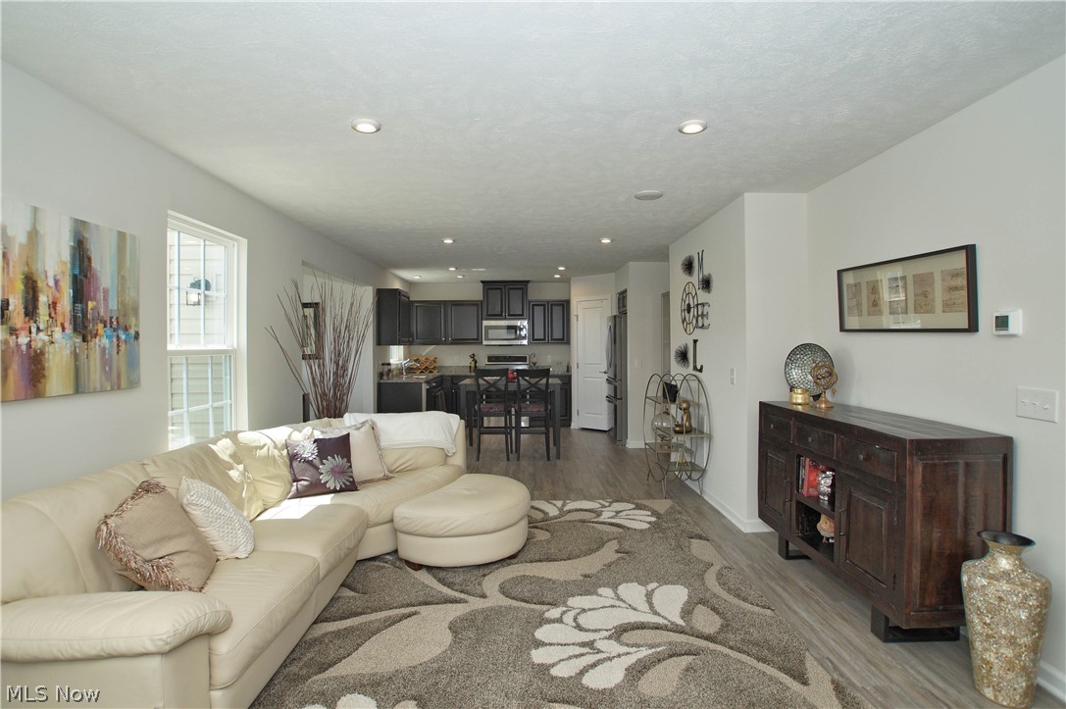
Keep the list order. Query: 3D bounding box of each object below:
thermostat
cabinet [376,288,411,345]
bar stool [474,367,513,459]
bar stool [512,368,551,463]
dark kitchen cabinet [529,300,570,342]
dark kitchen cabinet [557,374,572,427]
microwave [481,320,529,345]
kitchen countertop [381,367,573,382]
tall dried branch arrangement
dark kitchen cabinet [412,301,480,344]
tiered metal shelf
[{"bbox_3d":[1.986,-0.131,1.989,0.032,0.103,0.105,0,1,-1],"label":"thermostat"},{"bbox_3d":[-1.951,-0.506,6.665,0.305,0.760,0.600,0,1,-1],"label":"cabinet"},{"bbox_3d":[-0.464,0.706,5.731,0.435,1.075,0.480,0,1,-1],"label":"bar stool"},{"bbox_3d":[0.001,0.720,5.809,0.435,1.085,0.530,0,1,-1],"label":"bar stool"},{"bbox_3d":[0.267,-0.533,8.066,0.680,0.762,0.320,0,1,-1],"label":"dark kitchen cabinet"},{"bbox_3d":[0.283,0.750,7.983,0.630,0.876,0.600,0,1,-1],"label":"dark kitchen cabinet"},{"bbox_3d":[-0.461,-0.355,8.025,0.760,0.418,0.390,0,1,-1],"label":"microwave"},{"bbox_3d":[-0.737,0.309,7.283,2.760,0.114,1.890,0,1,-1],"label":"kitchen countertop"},{"bbox_3d":[-1.753,0.330,4.110,0.850,1.950,0.850,0,1,-1],"label":"tall dried branch arrangement"},{"bbox_3d":[-1.453,-0.520,8.045,1.200,0.762,0.320,0,1,-1],"label":"dark kitchen cabinet"},{"bbox_3d":[1.355,0.725,4.541,0.360,1.100,0.960,0,1,-1],"label":"tiered metal shelf"}]

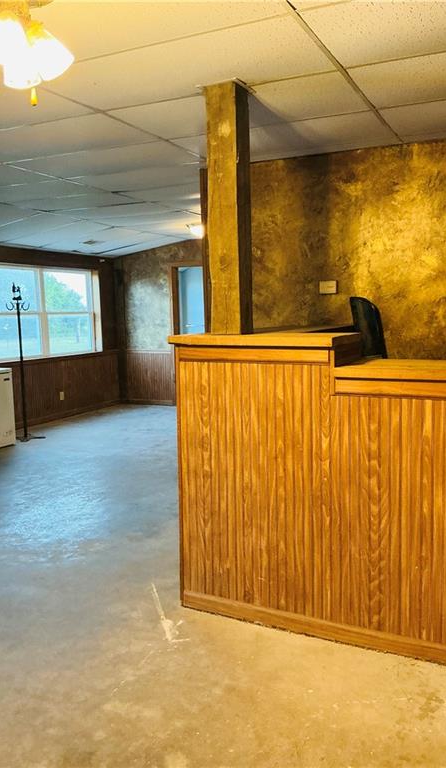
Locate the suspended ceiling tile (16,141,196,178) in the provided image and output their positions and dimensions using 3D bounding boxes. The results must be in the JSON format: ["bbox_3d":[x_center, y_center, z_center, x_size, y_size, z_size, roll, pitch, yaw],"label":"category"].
[{"bbox_3d":[-0.767,-1.502,4.189,1.220,0.020,0.610,2,8,25],"label":"suspended ceiling tile"}]

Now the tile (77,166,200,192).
[{"bbox_3d":[-0.508,-1.579,4.735,1.220,0.020,0.610,2,8,25],"label":"tile"}]

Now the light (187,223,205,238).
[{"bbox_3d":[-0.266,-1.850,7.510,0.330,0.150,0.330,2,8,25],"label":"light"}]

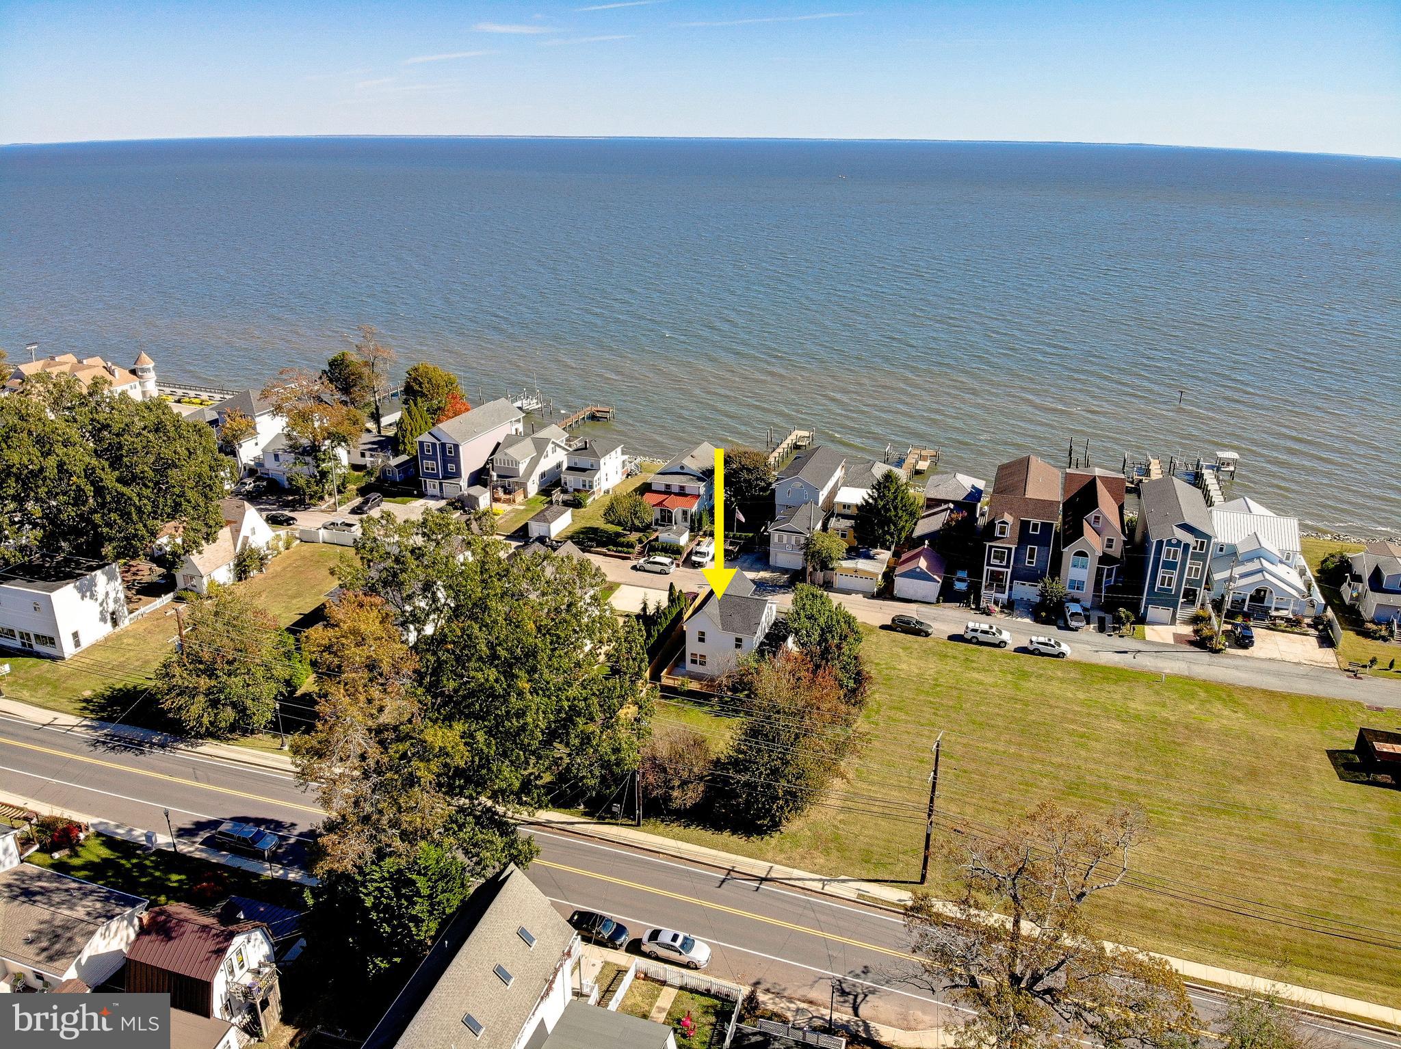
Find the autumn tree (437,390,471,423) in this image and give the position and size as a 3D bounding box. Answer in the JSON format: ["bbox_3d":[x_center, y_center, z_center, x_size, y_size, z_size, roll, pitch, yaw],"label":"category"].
[{"bbox_3d":[-44.828,-19.546,176.449,6.600,8.500,6.400,8,23,18],"label":"autumn tree"}]

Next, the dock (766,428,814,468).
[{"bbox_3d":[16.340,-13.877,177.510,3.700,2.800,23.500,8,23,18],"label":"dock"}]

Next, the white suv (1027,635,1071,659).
[{"bbox_3d":[38.170,13.210,105.800,4.600,1.680,1.850,8,23,18],"label":"white suv"}]

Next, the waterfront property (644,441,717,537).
[{"bbox_3d":[-1.740,-6.250,142.770,8.100,7.800,18.000,8,23,18],"label":"waterfront property"}]

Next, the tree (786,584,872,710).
[{"bbox_3d":[12.750,11.860,95.470,7.700,11.400,7.600,0,22,0],"label":"tree"}]

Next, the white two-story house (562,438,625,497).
[{"bbox_3d":[-16.944,-9.281,151.677,6.160,7.850,10.540,8,23,19],"label":"white two-story house"}]

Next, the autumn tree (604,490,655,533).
[{"bbox_3d":[-9.890,-1.660,136.310,7.000,5.900,7.000,0,22,0],"label":"autumn tree"}]

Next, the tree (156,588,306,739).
[{"bbox_3d":[-43.314,12.633,89.358,11.400,13.400,11.200,8,23,18],"label":"tree"}]

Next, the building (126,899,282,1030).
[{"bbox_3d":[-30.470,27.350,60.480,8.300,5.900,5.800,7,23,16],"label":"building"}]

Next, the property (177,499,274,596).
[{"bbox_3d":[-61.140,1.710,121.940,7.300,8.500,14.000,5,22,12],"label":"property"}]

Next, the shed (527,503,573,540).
[{"bbox_3d":[-21.070,-0.605,136.589,3.480,2.980,6.660,8,23,17],"label":"shed"}]

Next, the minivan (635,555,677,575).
[{"bbox_3d":[-5.697,5.025,124.621,5.100,1.750,2.000,7,23,16],"label":"minivan"}]

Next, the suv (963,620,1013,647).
[{"bbox_3d":[32.011,12.247,107.508,5.000,1.780,1.950,7,23,16],"label":"suv"}]

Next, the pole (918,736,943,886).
[{"bbox_3d":[16.764,21.096,70.639,0.450,12.700,2.500,12,25,26],"label":"pole"}]

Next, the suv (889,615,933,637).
[{"bbox_3d":[24.130,11.260,110.330,4.850,1.670,1.870,9,23,19],"label":"suv"}]

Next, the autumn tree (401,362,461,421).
[{"bbox_3d":[-48.190,-22.350,177.800,10.000,13.600,10.000,8,23,18],"label":"autumn tree"}]

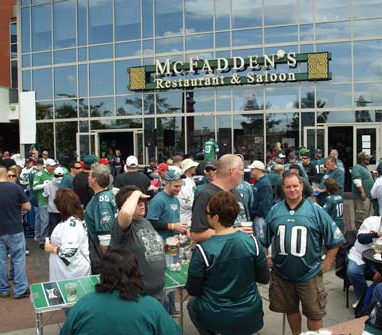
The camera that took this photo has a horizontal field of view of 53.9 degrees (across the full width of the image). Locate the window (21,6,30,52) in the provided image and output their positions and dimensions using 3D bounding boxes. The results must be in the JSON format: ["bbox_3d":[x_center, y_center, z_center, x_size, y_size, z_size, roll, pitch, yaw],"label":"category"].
[{"bbox_3d":[-8.437,-7.031,19.200,0.580,2.350,0.080,0,3,20],"label":"window"}]

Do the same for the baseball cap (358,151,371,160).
[{"bbox_3d":[3.419,-0.236,7.400,0.270,0.150,0.180,0,3,20],"label":"baseball cap"}]

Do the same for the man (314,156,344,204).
[{"bbox_3d":[2.478,0.704,6.718,0.500,1.800,0.520,-1,1,-27],"label":"man"}]

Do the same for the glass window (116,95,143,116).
[{"bbox_3d":[-2.649,-2.604,15.860,1.223,0.870,0.100,0,1,18],"label":"glass window"}]

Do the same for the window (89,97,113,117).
[{"bbox_3d":[-3.981,-2.688,16.887,1.270,0.890,0.080,0,3,19],"label":"window"}]

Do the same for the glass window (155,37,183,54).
[{"bbox_3d":[-0.942,-5.241,16.097,1.296,0.666,0.080,0,3,18],"label":"glass window"}]

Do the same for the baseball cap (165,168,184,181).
[{"bbox_3d":[-0.166,0.080,4.150,0.260,0.140,0.180,0,3,12],"label":"baseball cap"}]

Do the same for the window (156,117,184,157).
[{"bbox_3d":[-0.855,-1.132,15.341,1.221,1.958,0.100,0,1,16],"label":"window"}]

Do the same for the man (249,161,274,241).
[{"bbox_3d":[1.095,0.787,5.818,0.420,1.790,0.520,-1,1,-15],"label":"man"}]

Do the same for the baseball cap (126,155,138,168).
[{"bbox_3d":[-0.900,-0.092,5.750,0.180,0.140,0.260,-2,3,-14],"label":"baseball cap"}]

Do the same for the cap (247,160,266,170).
[{"bbox_3d":[0.977,-0.030,5.600,0.270,0.150,0.180,-1,3,-1],"label":"cap"}]

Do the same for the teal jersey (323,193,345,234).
[{"bbox_3d":[2.475,0.822,6.500,0.440,0.630,0.260,-3,3,-33],"label":"teal jersey"}]

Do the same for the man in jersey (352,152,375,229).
[{"bbox_3d":[3.353,0.632,7.300,0.450,1.830,0.580,0,3,13],"label":"man in jersey"}]

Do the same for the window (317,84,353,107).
[{"bbox_3d":[5.791,-2.883,15.100,1.420,0.930,0.080,0,3,12],"label":"window"}]

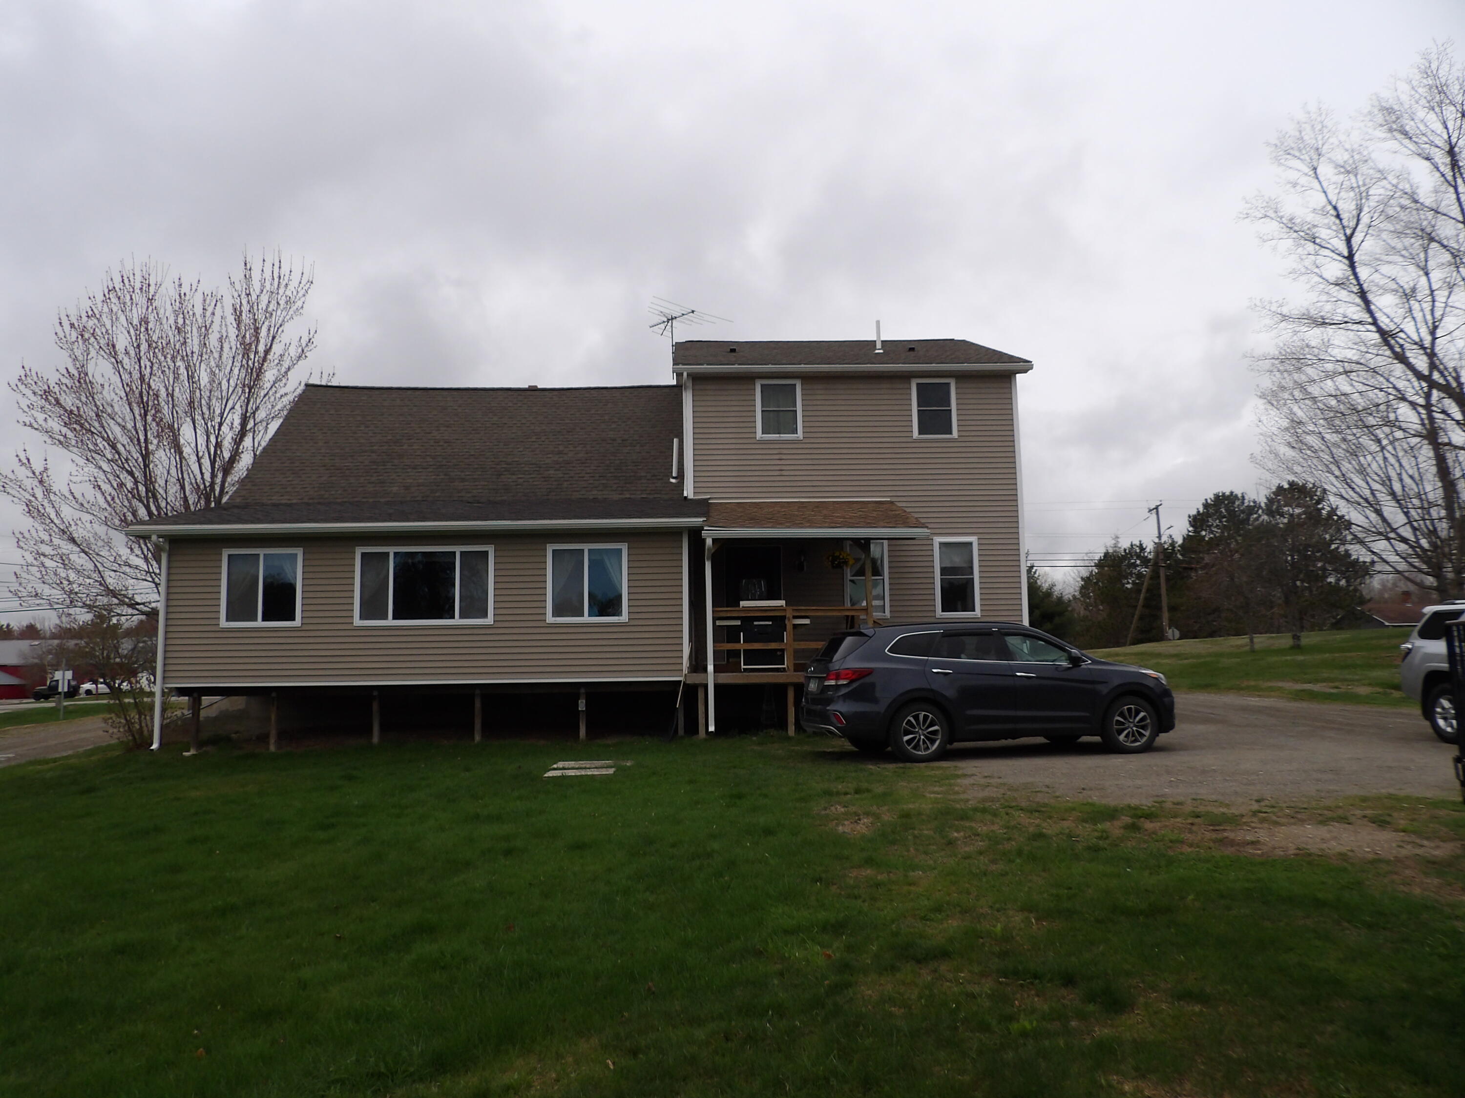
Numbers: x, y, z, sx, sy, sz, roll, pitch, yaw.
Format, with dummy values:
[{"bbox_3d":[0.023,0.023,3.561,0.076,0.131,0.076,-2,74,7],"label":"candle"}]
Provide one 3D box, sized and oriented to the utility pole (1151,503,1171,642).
[{"bbox_3d":[28.337,2.242,66.647,0.800,10.767,2.200,1,-6,-18],"label":"utility pole"}]

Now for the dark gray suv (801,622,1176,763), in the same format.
[{"bbox_3d":[3.399,1.841,13.511,4.900,1.690,1.890,0,-6,-10],"label":"dark gray suv"}]

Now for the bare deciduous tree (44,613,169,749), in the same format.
[{"bbox_3d":[-9.970,2.093,16.232,2.150,2.078,2.100,-1,-6,-2],"label":"bare deciduous tree"}]

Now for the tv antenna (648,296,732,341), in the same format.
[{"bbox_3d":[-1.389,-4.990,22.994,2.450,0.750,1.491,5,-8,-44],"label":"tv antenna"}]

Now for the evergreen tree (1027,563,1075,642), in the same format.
[{"bbox_3d":[18.503,3.898,62.613,5.200,6.766,5.200,-1,-6,-2],"label":"evergreen tree"}]

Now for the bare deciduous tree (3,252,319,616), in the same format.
[{"bbox_3d":[-16.974,-2.255,30.803,10.600,14.274,10.300,-1,-6,-2],"label":"bare deciduous tree"}]

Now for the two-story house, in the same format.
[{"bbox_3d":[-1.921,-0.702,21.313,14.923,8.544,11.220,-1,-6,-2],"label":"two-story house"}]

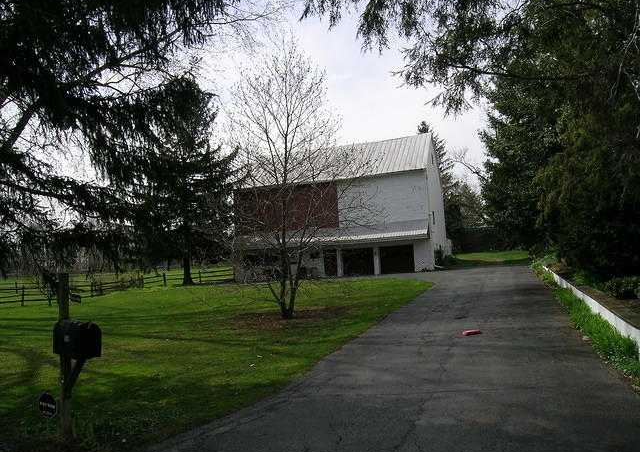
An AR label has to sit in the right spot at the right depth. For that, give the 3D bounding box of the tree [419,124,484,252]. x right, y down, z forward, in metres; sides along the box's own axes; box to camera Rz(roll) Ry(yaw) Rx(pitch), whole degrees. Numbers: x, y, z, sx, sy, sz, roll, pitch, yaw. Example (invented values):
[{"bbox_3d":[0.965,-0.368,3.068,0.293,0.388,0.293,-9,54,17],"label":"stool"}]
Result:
[{"bbox_3d":[14.217,-4.811,60.577,8.600,15.372,8.600,-3,-4,0],"label":"tree"}]

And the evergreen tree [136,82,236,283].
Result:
[{"bbox_3d":[-10.022,-3.355,38.576,7.700,15.369,7.700,-3,-4,0],"label":"evergreen tree"}]

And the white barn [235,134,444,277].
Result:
[{"bbox_3d":[2.099,-1.443,44.063,15.365,10.958,10.998,-5,-5,19],"label":"white barn"}]

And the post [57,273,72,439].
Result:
[{"bbox_3d":[-2.532,1.276,5.141,0.100,1.625,0.100,-7,-5,37],"label":"post"}]

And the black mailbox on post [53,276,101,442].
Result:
[{"bbox_3d":[-2.442,1.313,5.164,0.600,1.690,0.235,-6,-5,39],"label":"black mailbox on post"}]

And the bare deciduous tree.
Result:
[{"bbox_3d":[-0.492,-1.271,13.068,3.500,7.150,3.500,-3,-4,0],"label":"bare deciduous tree"}]

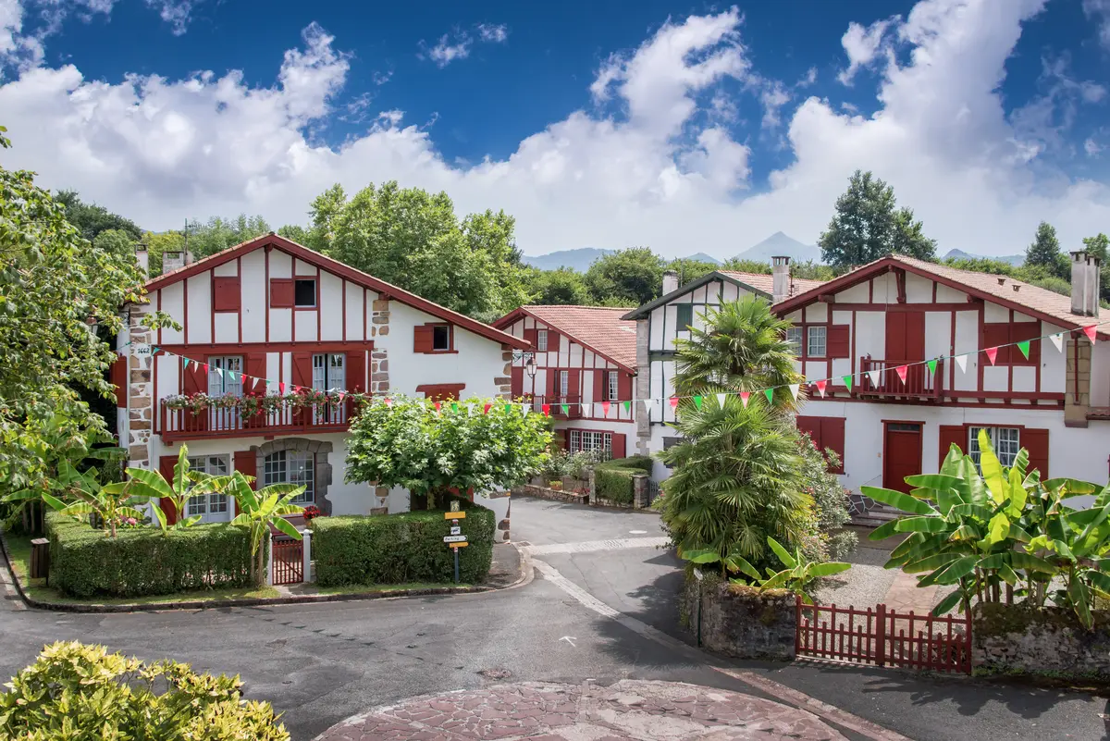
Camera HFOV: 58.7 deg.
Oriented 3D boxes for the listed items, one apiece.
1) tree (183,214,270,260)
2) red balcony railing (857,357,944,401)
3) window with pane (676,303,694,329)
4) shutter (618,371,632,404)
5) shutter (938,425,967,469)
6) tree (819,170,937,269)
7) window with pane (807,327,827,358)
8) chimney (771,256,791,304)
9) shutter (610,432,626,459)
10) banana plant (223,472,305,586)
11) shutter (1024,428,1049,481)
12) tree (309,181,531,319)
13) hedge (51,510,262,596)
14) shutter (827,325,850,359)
[{"bbox_3d":[-18.983,-2.892,57.933,5.519,12.497,5.519,0,2,0],"label":"tree"},{"bbox_3d":[8.873,0.178,25.266,1.903,0.996,0.620,2,3,33],"label":"red balcony railing"},{"bbox_3d":[4.865,-2.009,36.950,0.671,0.986,0.100,2,3,34],"label":"window with pane"},{"bbox_3d":[2.883,0.663,40.925,0.650,1.326,0.050,2,3,32],"label":"shutter"},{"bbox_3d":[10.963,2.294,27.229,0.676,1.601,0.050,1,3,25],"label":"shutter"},{"bbox_3d":[20.074,-4.633,61.867,7.321,15.672,6.955,0,2,0],"label":"tree"},{"bbox_3d":[8.502,-0.930,32.000,0.660,1.020,0.100,2,3,26],"label":"window with pane"},{"bbox_3d":[6.960,-2.718,30.418,0.450,1.600,0.450,2,3,33],"label":"chimney"},{"bbox_3d":[2.640,3.176,41.173,0.722,1.143,0.050,2,3,32],"label":"shutter"},{"bbox_3d":[-6.593,3.572,22.398,1.835,2.579,1.700,-1,2,-23],"label":"banana plant"},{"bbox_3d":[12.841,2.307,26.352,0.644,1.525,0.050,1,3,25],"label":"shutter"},{"bbox_3d":[-6.779,-3.187,51.649,11.400,13.260,10.500,0,3,0],"label":"tree"},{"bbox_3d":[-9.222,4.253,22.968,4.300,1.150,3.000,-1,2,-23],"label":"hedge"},{"bbox_3d":[8.170,-0.825,28.413,0.596,0.986,0.050,1,3,25],"label":"shutter"}]

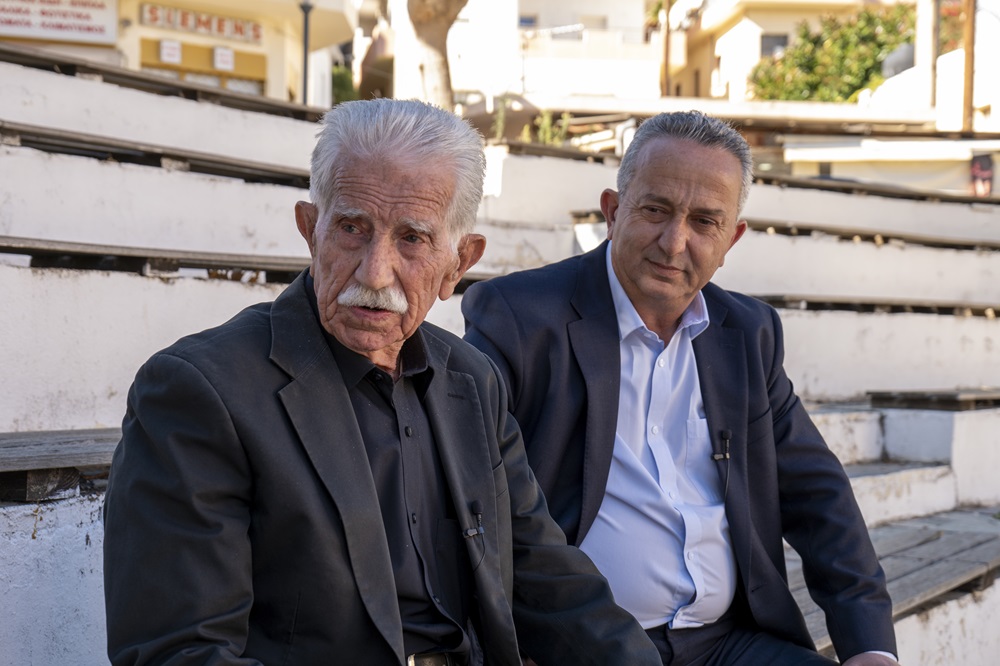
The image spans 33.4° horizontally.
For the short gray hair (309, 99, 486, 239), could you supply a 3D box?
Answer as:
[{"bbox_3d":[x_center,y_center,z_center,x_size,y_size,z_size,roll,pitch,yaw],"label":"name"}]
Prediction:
[{"bbox_3d":[-0.104,-0.154,1.680,0.172,0.168,0.195,8,6,12],"label":"short gray hair"}]

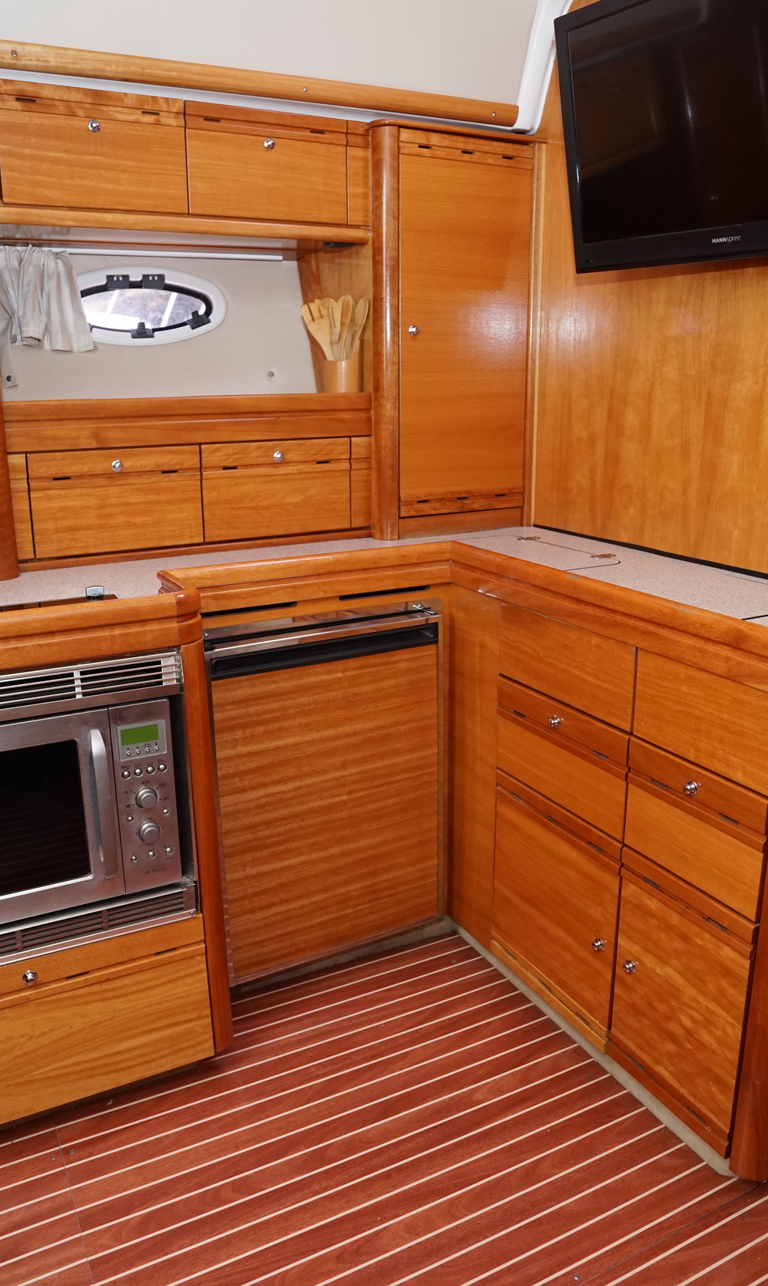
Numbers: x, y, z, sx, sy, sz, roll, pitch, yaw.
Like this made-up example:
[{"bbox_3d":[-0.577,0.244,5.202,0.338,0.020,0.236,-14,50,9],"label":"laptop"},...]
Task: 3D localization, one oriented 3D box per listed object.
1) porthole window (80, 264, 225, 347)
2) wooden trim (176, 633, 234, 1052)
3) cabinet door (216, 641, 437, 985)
[{"bbox_3d":[-0.574,-0.802,2.159,0.410,0.196,0.050,-8,-1,-24],"label":"porthole window"},{"bbox_3d":[-0.306,0.372,1.602,0.044,0.800,0.047,-8,18,-25],"label":"wooden trim"},{"bbox_3d":[-0.100,0.344,1.875,0.488,0.640,0.040,-8,17,-24],"label":"cabinet door"}]

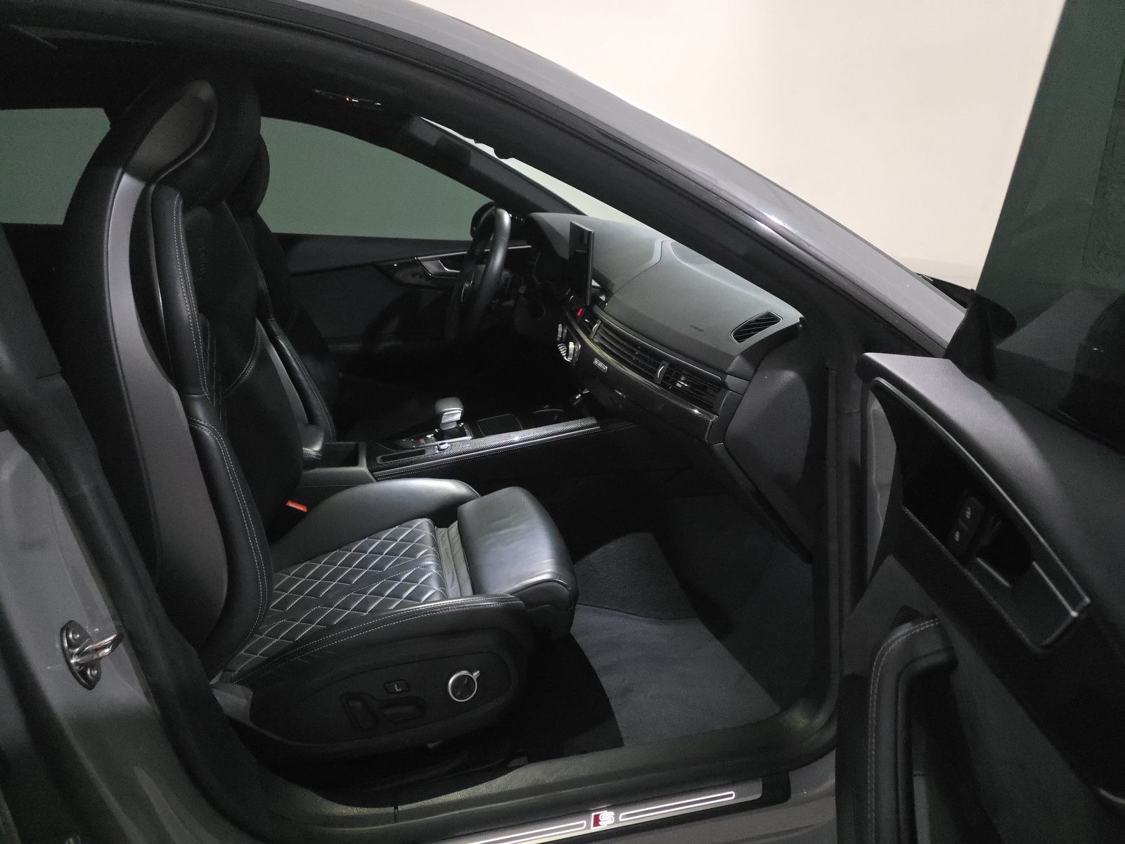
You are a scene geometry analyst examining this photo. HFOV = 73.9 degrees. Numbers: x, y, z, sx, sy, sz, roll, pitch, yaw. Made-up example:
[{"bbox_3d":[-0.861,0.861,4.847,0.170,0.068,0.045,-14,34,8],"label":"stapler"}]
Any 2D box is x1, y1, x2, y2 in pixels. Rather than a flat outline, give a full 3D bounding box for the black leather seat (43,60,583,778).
[{"bbox_3d":[-0.314,-0.016,1.143,0.690,0.950,0.560,-3,18,-14],"label":"black leather seat"}]

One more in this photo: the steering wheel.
[{"bbox_3d":[-0.197,-0.360,1.856,0.100,0.365,0.370,19,11,-19],"label":"steering wheel"}]

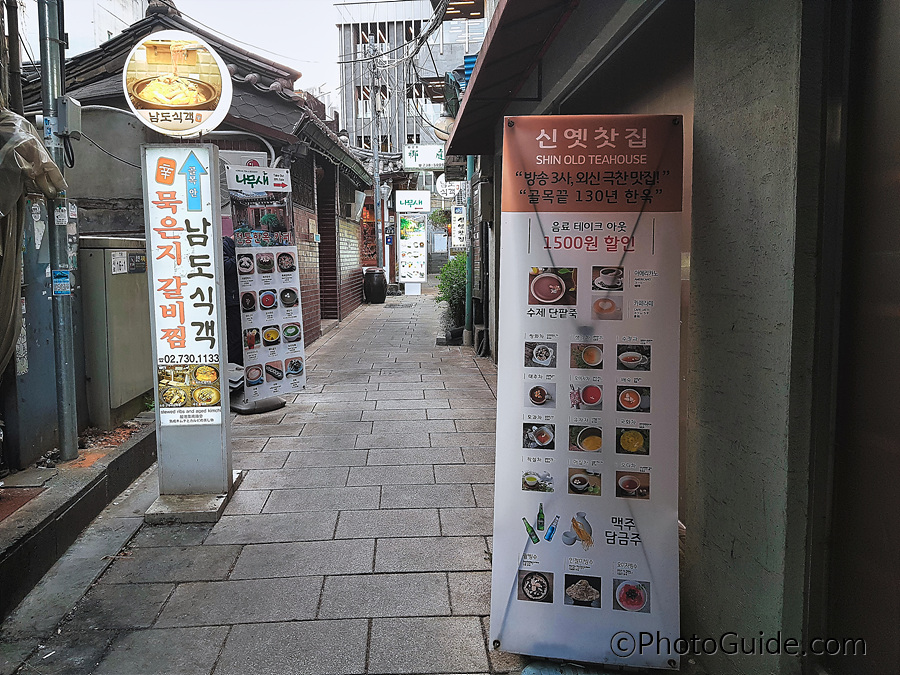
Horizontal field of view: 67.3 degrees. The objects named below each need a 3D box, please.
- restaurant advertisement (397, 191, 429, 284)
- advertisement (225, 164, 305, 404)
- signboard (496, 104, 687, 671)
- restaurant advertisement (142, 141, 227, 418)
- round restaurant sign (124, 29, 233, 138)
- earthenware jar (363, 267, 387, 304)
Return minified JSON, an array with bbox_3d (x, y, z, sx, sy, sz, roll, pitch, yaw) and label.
[{"bbox_3d":[-0.823,-2.256,15.250,0.750,2.100,0.200,0,6,-2],"label":"restaurant advertisement"},{"bbox_3d":[-1.440,-0.422,5.360,0.060,1.800,0.600,3,9,38],"label":"advertisement"},{"bbox_3d":[0.457,0.141,2.250,0.600,1.800,0.060,1,-5,8],"label":"signboard"},{"bbox_3d":[-1.372,-0.259,3.540,0.365,1.450,0.120,-1,6,-4],"label":"restaurant advertisement"},{"bbox_3d":[-1.376,-1.272,3.440,0.515,0.515,0.140,-1,6,-4],"label":"round restaurant sign"},{"bbox_3d":[-1.498,-1.024,13.500,0.470,0.730,0.470,0,6,0],"label":"earthenware jar"}]

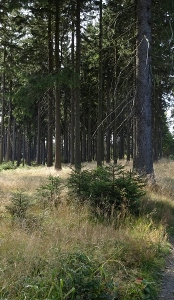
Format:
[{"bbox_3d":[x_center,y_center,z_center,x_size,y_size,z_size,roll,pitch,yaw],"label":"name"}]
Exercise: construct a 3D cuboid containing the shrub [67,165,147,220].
[{"bbox_3d":[0.467,1.019,7.200,1.810,1.340,1.500,0,-1,0],"label":"shrub"}]

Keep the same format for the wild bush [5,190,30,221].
[{"bbox_3d":[-1.596,1.275,6.900,0.530,0.690,0.530,0,-1,0],"label":"wild bush"}]

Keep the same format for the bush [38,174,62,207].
[{"bbox_3d":[-0.999,1.079,8.000,0.620,0.850,0.620,0,-1,0],"label":"bush"}]

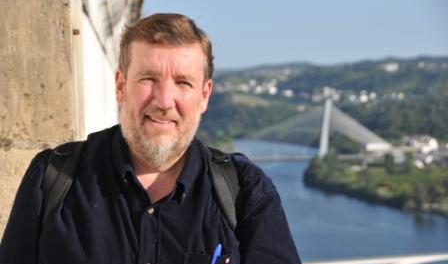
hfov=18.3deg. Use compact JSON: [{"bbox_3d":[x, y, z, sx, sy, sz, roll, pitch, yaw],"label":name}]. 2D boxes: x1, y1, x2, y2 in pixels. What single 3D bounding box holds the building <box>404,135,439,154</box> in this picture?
[{"bbox_3d":[277.949,17.592,1960.000,46.000,24.000,28.000,0,1,9],"label":"building"}]

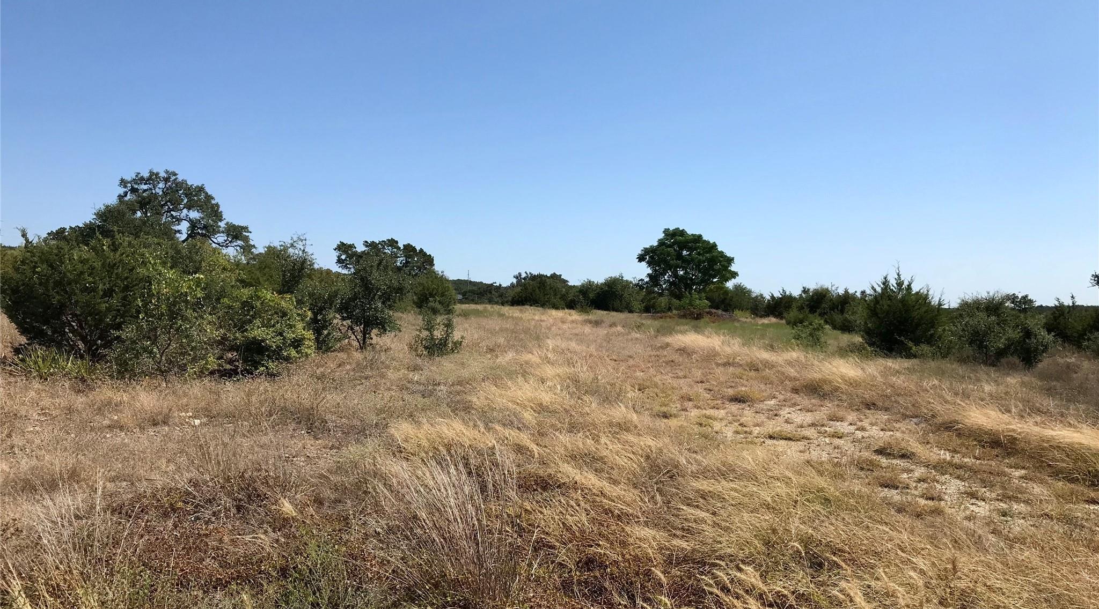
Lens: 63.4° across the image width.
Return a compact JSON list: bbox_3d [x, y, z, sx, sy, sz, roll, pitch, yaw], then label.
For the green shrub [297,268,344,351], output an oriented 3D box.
[{"bbox_3d":[-6.834,0.205,26.500,1.430,2.460,1.500,0,0,0],"label":"green shrub"}]

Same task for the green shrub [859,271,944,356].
[{"bbox_3d":[9.492,0.232,24.000,2.230,2.390,2.230,0,0,0],"label":"green shrub"}]

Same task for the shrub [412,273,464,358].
[{"bbox_3d":[-2.877,0.278,23.000,1.330,2.180,1.400,0,0,0],"label":"shrub"}]

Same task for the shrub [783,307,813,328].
[{"bbox_3d":[10.452,0.572,37.000,1.430,0.960,1.360,0,0,0],"label":"shrub"}]

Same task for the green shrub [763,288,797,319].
[{"bbox_3d":[12.188,-0.023,47.000,1.820,1.630,1.820,0,0,0],"label":"green shrub"}]

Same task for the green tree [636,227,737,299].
[{"bbox_3d":[9.272,-2.347,60.000,6.780,5.680,6.440,0,0,0],"label":"green tree"}]

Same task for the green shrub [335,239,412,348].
[{"bbox_3d":[-5.346,-0.313,27.000,2.380,3.280,2.300,0,0,0],"label":"green shrub"}]

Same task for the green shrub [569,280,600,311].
[{"bbox_3d":[2.347,-0.579,60.000,2.040,2.120,2.100,0,0,0],"label":"green shrub"}]

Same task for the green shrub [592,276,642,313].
[{"bbox_3d":[4.578,-0.695,60.000,3.420,2.490,3.080,0,0,0],"label":"green shrub"}]

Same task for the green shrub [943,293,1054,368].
[{"bbox_3d":[11.870,0.692,23.500,2.870,1.980,2.600,0,0,0],"label":"green shrub"}]

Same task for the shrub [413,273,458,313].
[{"bbox_3d":[-5.759,-0.565,45.000,2.210,2.020,2.200,0,0,0],"label":"shrub"}]

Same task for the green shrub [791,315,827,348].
[{"bbox_3d":[9.057,0.943,31.000,1.230,1.190,1.200,0,0,0],"label":"green shrub"}]

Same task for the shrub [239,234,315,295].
[{"bbox_3d":[-8.279,-0.469,27.000,2.290,3.310,2.290,0,0,0],"label":"shrub"}]

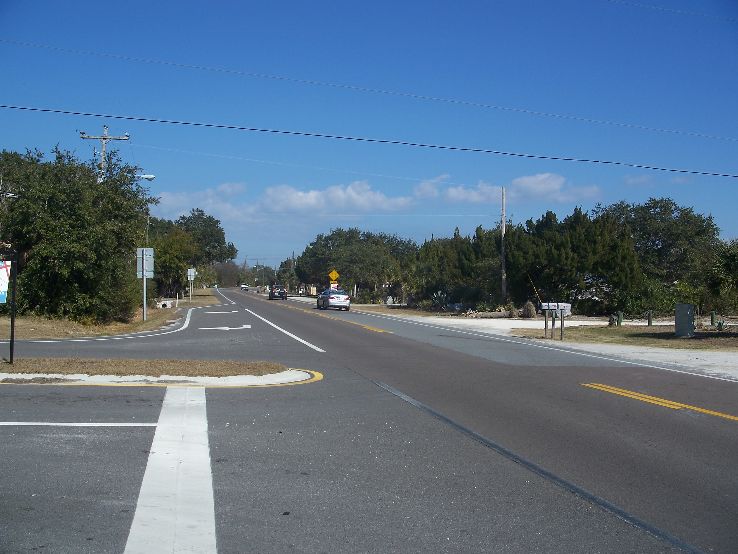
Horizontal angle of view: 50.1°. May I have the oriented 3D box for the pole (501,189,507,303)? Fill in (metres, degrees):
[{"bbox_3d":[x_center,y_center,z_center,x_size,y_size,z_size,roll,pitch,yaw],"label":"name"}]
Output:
[{"bbox_3d":[8.646,-1.792,50.500,0.260,8.000,0.260,0,0,-12],"label":"pole"}]

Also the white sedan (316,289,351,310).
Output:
[{"bbox_3d":[-2.579,1.654,57.000,1.820,1.470,4.800,0,0,-12],"label":"white sedan"}]

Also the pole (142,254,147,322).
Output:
[{"bbox_3d":[-10.934,0.473,38.500,0.100,3.400,0.100,0,0,-12],"label":"pole"}]

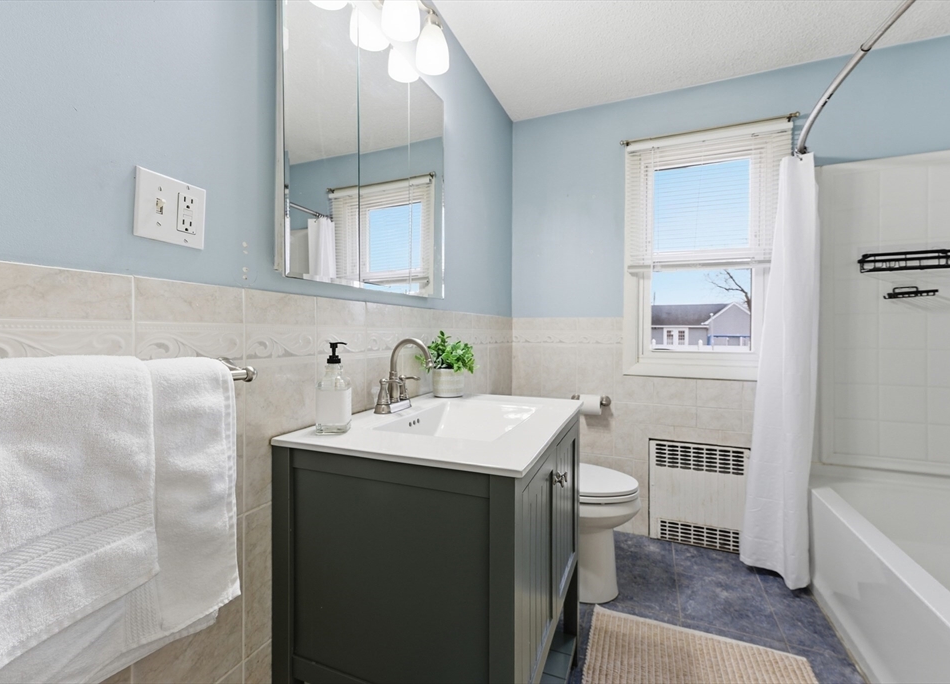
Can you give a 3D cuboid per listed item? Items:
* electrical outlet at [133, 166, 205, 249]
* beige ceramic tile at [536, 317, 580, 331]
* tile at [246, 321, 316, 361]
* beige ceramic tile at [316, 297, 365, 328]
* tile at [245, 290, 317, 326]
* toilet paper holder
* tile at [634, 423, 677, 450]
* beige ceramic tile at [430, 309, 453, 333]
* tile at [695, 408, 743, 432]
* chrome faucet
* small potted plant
[{"bbox_3d":[-0.542,-0.235,0.715,0.012,0.115,0.114,0,1,23],"label":"electrical outlet"},{"bbox_3d":[0.504,-0.107,2.379,0.214,0.074,0.010,0,1,23],"label":"beige ceramic tile"},{"bbox_3d":[-0.471,0.004,0.973,0.010,0.089,0.203,1,1,24],"label":"tile"},{"bbox_3d":[-0.388,-0.084,1.157,0.010,0.079,0.203,1,1,24],"label":"beige ceramic tile"},{"bbox_3d":[-0.471,-0.080,0.971,0.010,0.079,0.203,1,1,24],"label":"tile"},{"bbox_3d":[0.667,0.331,2.271,0.217,0.058,0.075,0,1,23],"label":"toilet paper holder"},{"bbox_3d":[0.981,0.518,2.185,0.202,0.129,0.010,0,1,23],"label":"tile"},{"bbox_3d":[-0.138,-0.095,1.713,0.010,0.079,0.203,1,1,24],"label":"beige ceramic tile"},{"bbox_3d":[1.275,0.402,2.080,0.205,0.115,0.010,1,1,24],"label":"tile"},{"bbox_3d":[-0.202,0.098,1.218,0.169,0.224,0.158,0,1,23],"label":"chrome faucet"},{"bbox_3d":[-0.108,0.078,1.509,0.200,0.254,0.218,0,1,0],"label":"small potted plant"}]

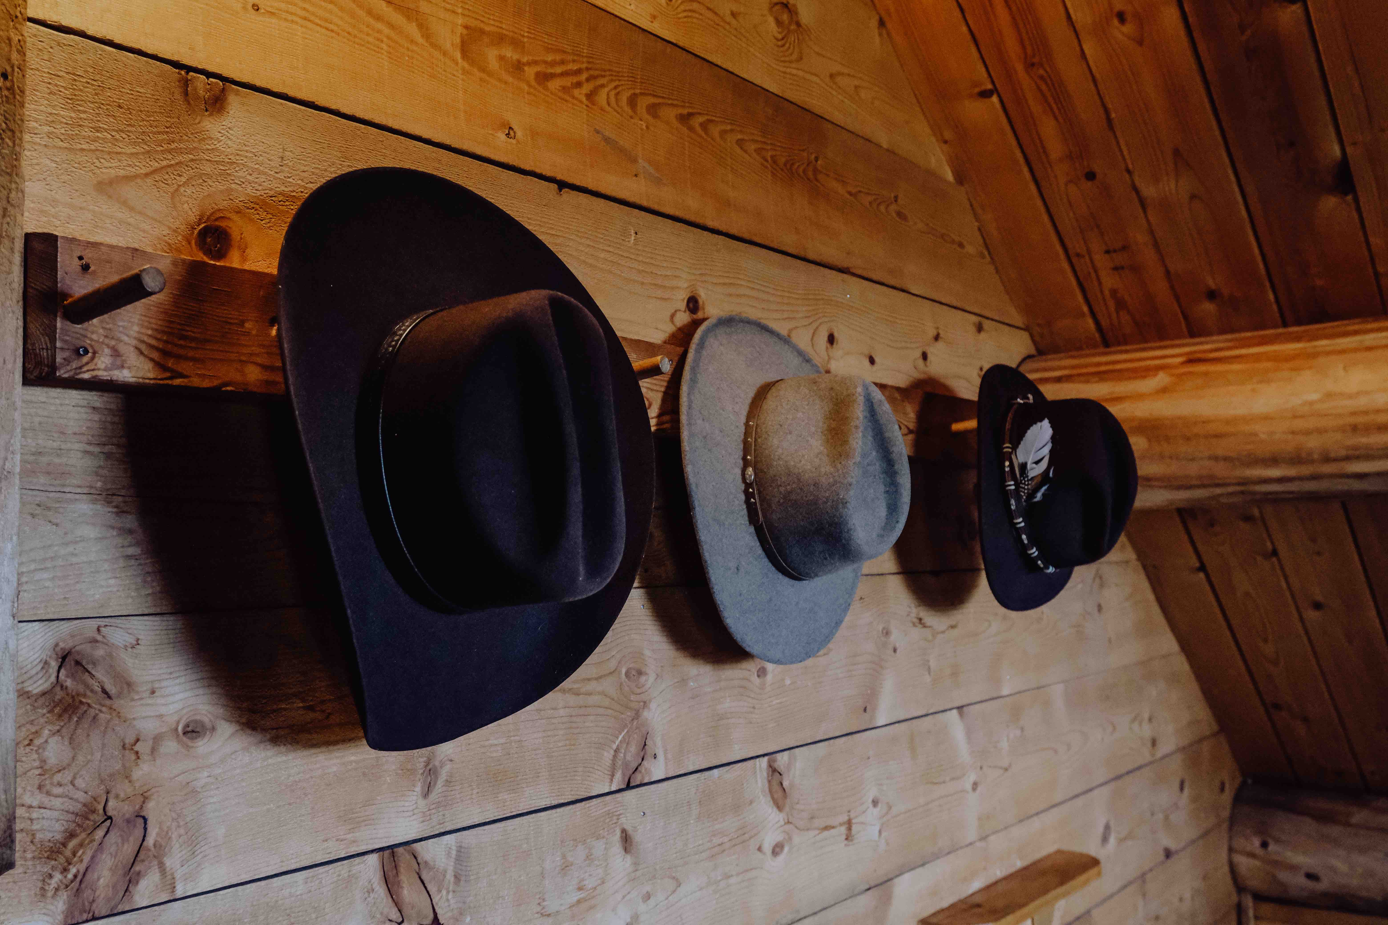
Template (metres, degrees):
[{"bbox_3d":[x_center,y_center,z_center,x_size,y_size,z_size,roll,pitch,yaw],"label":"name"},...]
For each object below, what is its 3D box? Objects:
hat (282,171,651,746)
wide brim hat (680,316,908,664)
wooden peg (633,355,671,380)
[{"bbox_3d":[-0.148,-0.007,0.861,0.170,0.418,0.338,-9,-8,36],"label":"hat"},{"bbox_3d":[0.123,0.013,1.192,0.131,0.364,0.303,-14,-9,40],"label":"wide brim hat"},{"bbox_3d":[-0.061,-0.074,0.988,0.098,0.015,0.015,-4,-5,39],"label":"wooden peg"}]

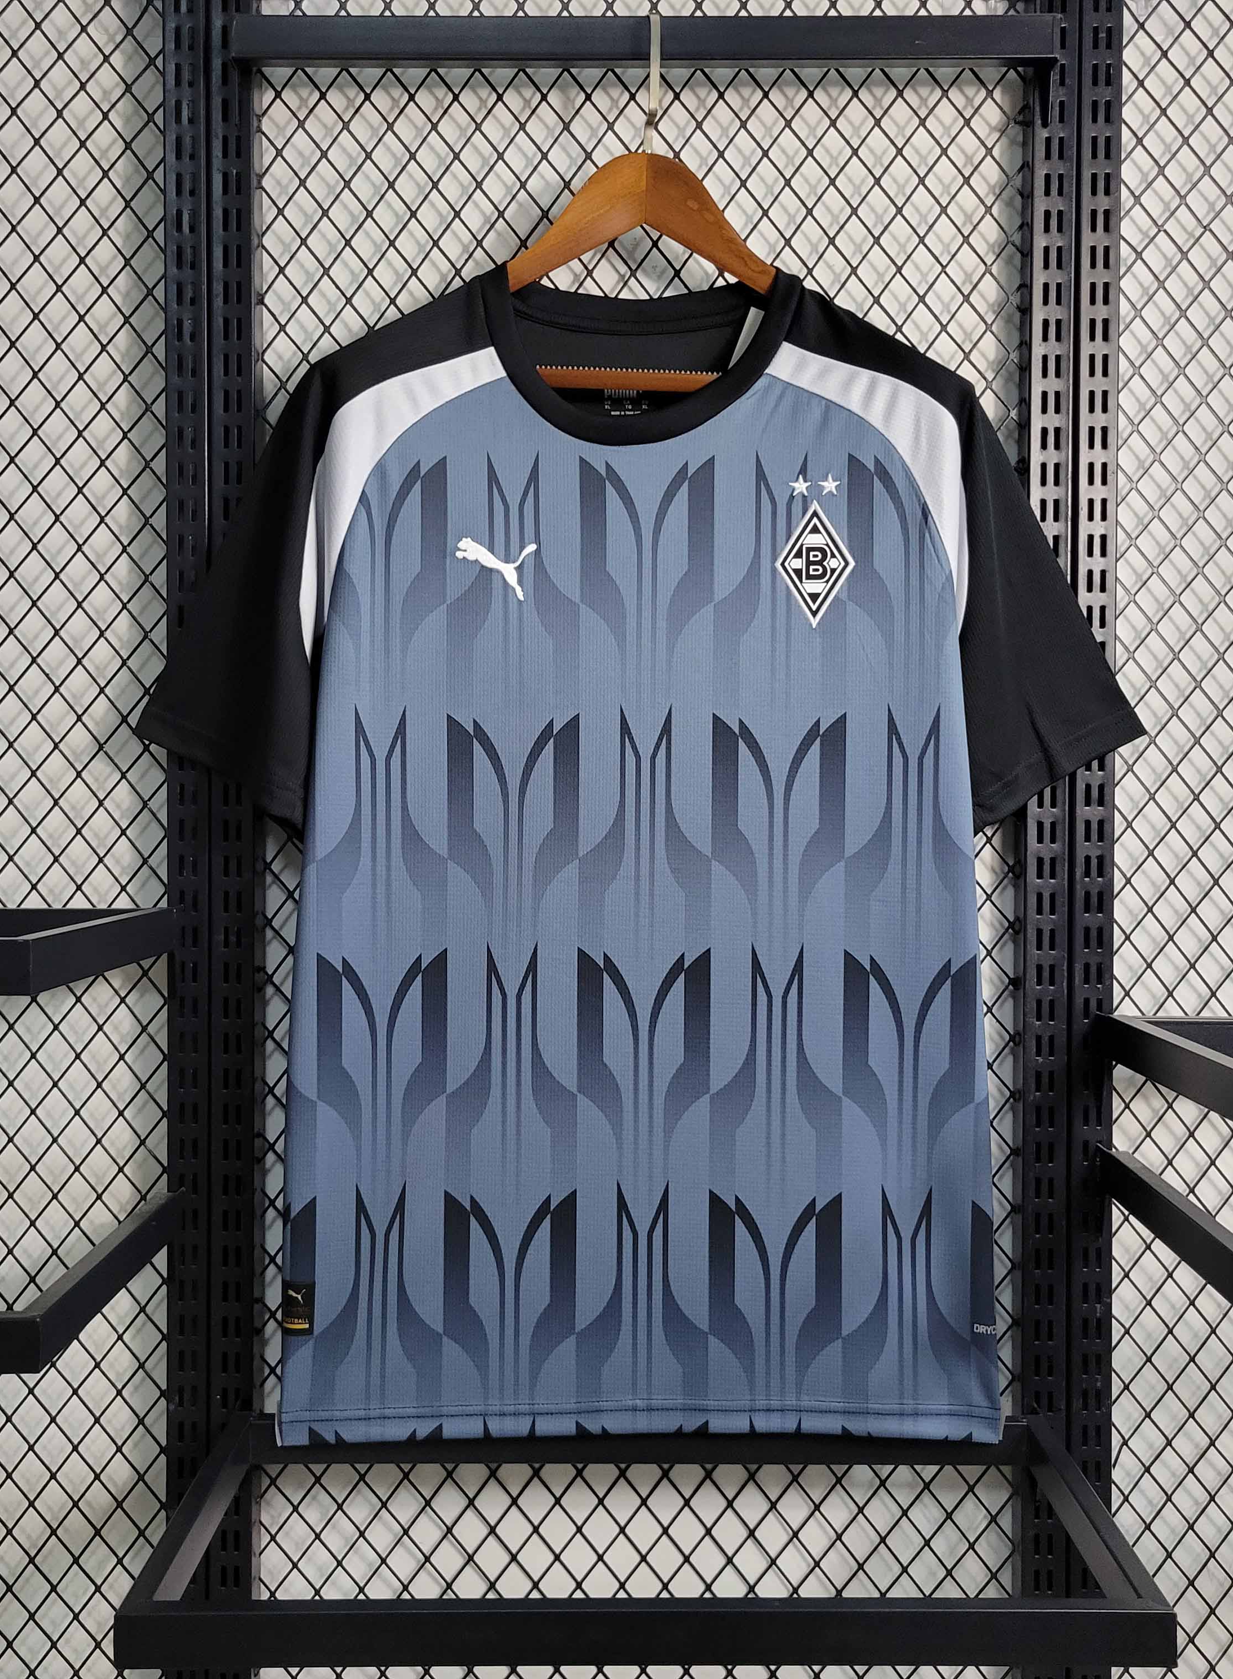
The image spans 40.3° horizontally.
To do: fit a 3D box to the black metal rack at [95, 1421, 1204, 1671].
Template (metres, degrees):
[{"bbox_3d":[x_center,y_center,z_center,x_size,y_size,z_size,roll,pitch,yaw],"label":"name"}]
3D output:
[{"bbox_3d":[0.015,0.430,1.052,0.571,0.032,0.297,0,1,0],"label":"black metal rack"}]

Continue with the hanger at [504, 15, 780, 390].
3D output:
[{"bbox_3d":[0.019,-0.434,1.145,0.430,0.260,0.060,0,1,0],"label":"hanger"}]

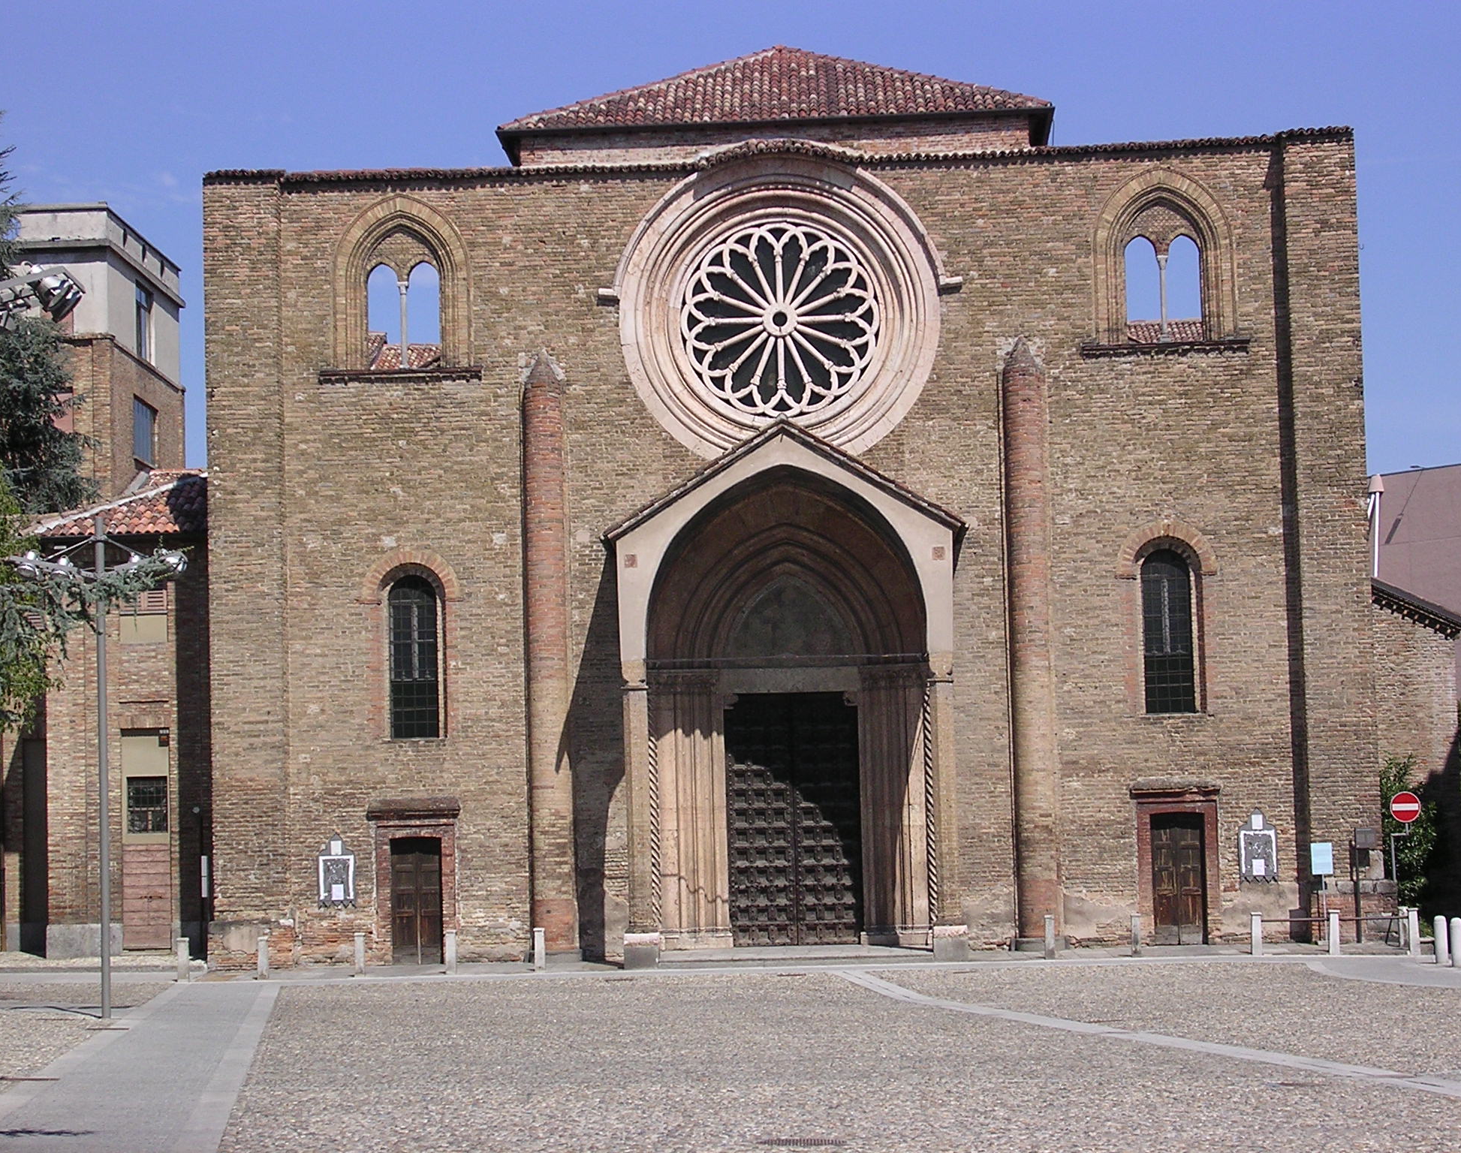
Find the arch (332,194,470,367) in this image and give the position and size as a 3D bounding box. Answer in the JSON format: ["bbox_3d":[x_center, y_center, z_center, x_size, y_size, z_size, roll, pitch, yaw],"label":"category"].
[{"bbox_3d":[-6.607,-5.930,64.217,2.700,3.350,0.500,-2,-5,1],"label":"arch"}]

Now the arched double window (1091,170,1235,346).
[{"bbox_3d":[8.682,-6.428,64.012,2.750,3.450,0.500,-2,-5,1],"label":"arched double window"}]

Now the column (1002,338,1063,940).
[{"bbox_3d":[5.941,1.255,62.976,0.820,11.900,0.750,-2,-5,1],"label":"column"}]

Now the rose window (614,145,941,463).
[{"bbox_3d":[0.970,-5.257,63.990,6.550,6.450,0.700,-2,-5,1],"label":"rose window"}]

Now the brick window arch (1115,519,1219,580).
[{"bbox_3d":[8.650,-0.546,63.381,1.965,1.137,0.300,-2,-5,1],"label":"brick window arch"}]

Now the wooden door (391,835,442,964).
[{"bbox_3d":[-6.103,6.305,62.175,1.005,2.417,0.150,-2,-4,3],"label":"wooden door"}]

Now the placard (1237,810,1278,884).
[{"bbox_3d":[10.347,5.297,62.825,0.731,1.438,0.080,-2,-5,1],"label":"placard"}]

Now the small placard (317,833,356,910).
[{"bbox_3d":[-7.771,5.815,63.074,0.748,1.442,0.080,-2,-5,1],"label":"small placard"}]

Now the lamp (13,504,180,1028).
[{"bbox_3d":[-8.974,2.709,45.400,2.450,7.000,0.900,-2,-5,1],"label":"lamp"}]

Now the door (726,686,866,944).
[{"bbox_3d":[1.276,4.843,63.761,2.650,5.000,0.200,-2,-5,1],"label":"door"}]

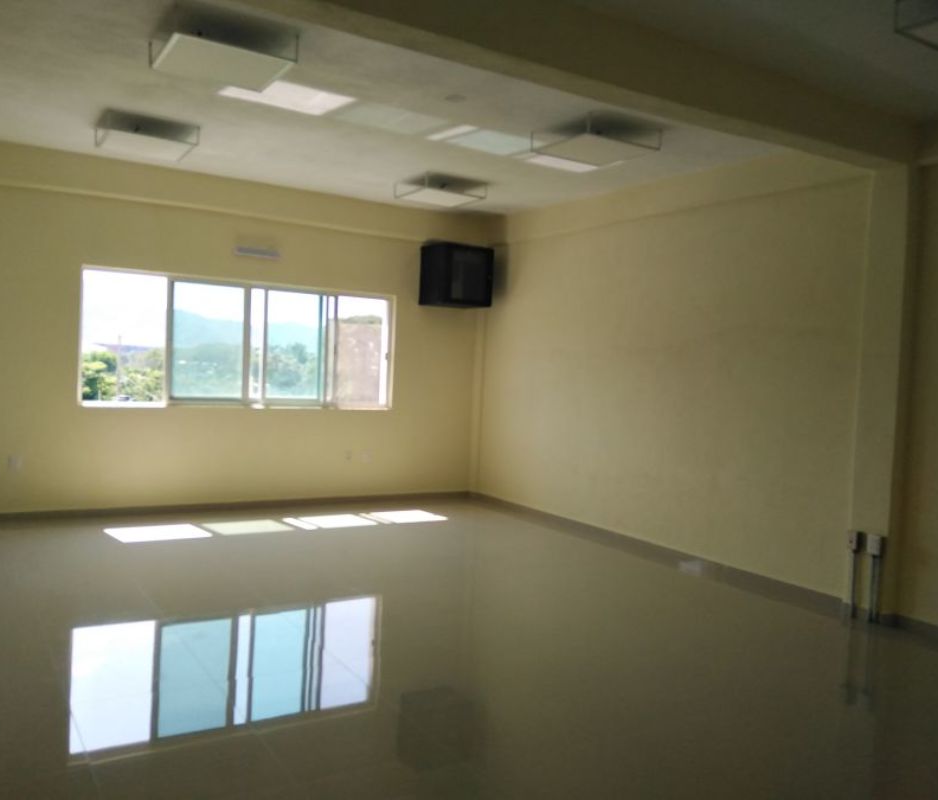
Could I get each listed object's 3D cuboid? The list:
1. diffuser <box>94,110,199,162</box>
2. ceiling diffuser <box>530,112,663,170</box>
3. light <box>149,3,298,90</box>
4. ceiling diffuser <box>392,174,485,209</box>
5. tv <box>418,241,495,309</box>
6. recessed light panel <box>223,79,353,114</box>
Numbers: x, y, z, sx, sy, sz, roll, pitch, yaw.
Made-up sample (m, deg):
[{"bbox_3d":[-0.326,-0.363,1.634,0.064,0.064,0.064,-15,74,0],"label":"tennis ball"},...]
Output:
[{"bbox_3d":[-2.413,-1.968,6.001,0.613,0.138,0.613,1,3,-32],"label":"diffuser"},{"bbox_3d":[0.880,-1.796,5.549,0.613,0.138,0.613,1,3,-32],"label":"ceiling diffuser"},{"bbox_3d":[-1.307,-1.842,4.249,0.613,0.138,0.613,1,3,-32],"label":"light"},{"bbox_3d":[-0.262,-1.927,7.389,0.613,0.138,0.613,1,3,-32],"label":"ceiling diffuser"},{"bbox_3d":[-0.128,-1.311,8.550,0.563,0.603,0.555,1,3,-32],"label":"tv"},{"bbox_3d":[-1.165,-1.952,5.127,0.700,0.030,0.490,1,3,-32],"label":"recessed light panel"}]

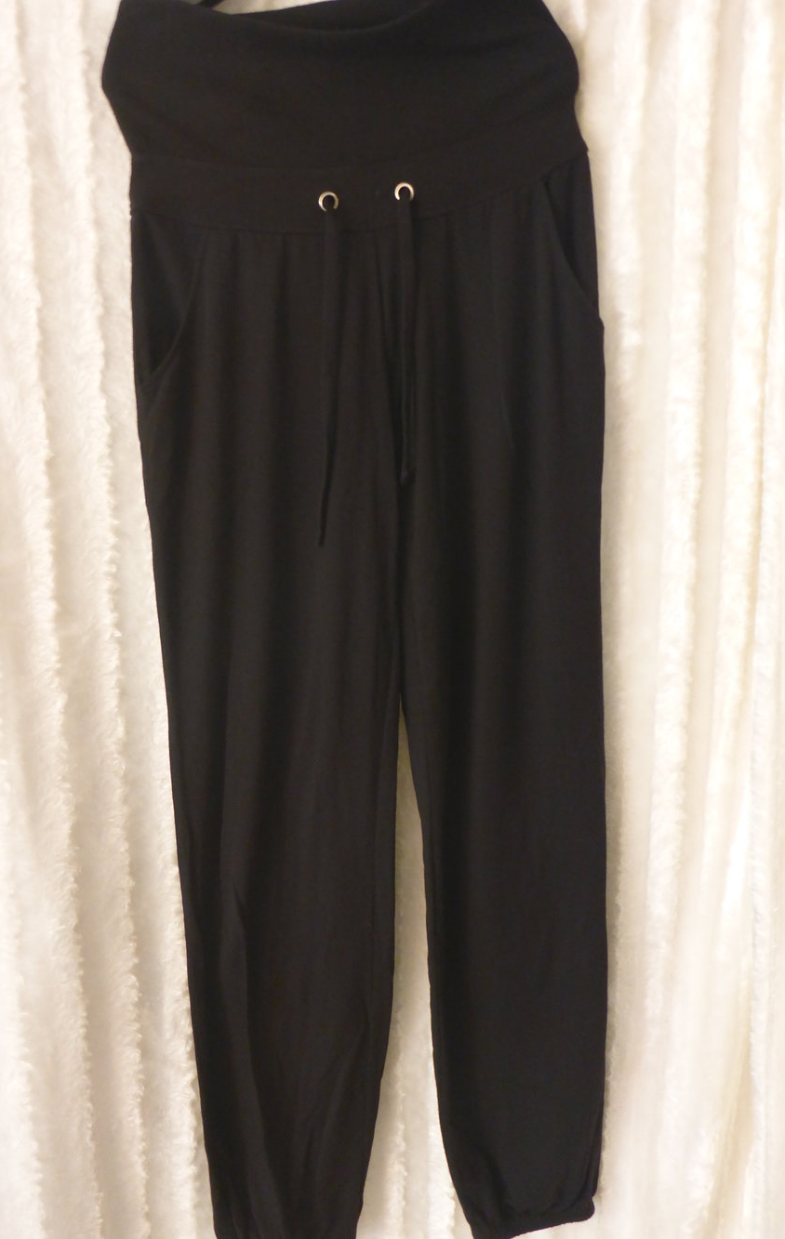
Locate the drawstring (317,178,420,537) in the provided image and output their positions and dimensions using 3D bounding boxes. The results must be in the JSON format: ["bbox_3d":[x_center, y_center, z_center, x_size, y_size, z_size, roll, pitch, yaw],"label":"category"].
[{"bbox_3d":[-0.024,-0.219,0.880,0.087,0.311,0.024,0,10,0],"label":"drawstring"}]

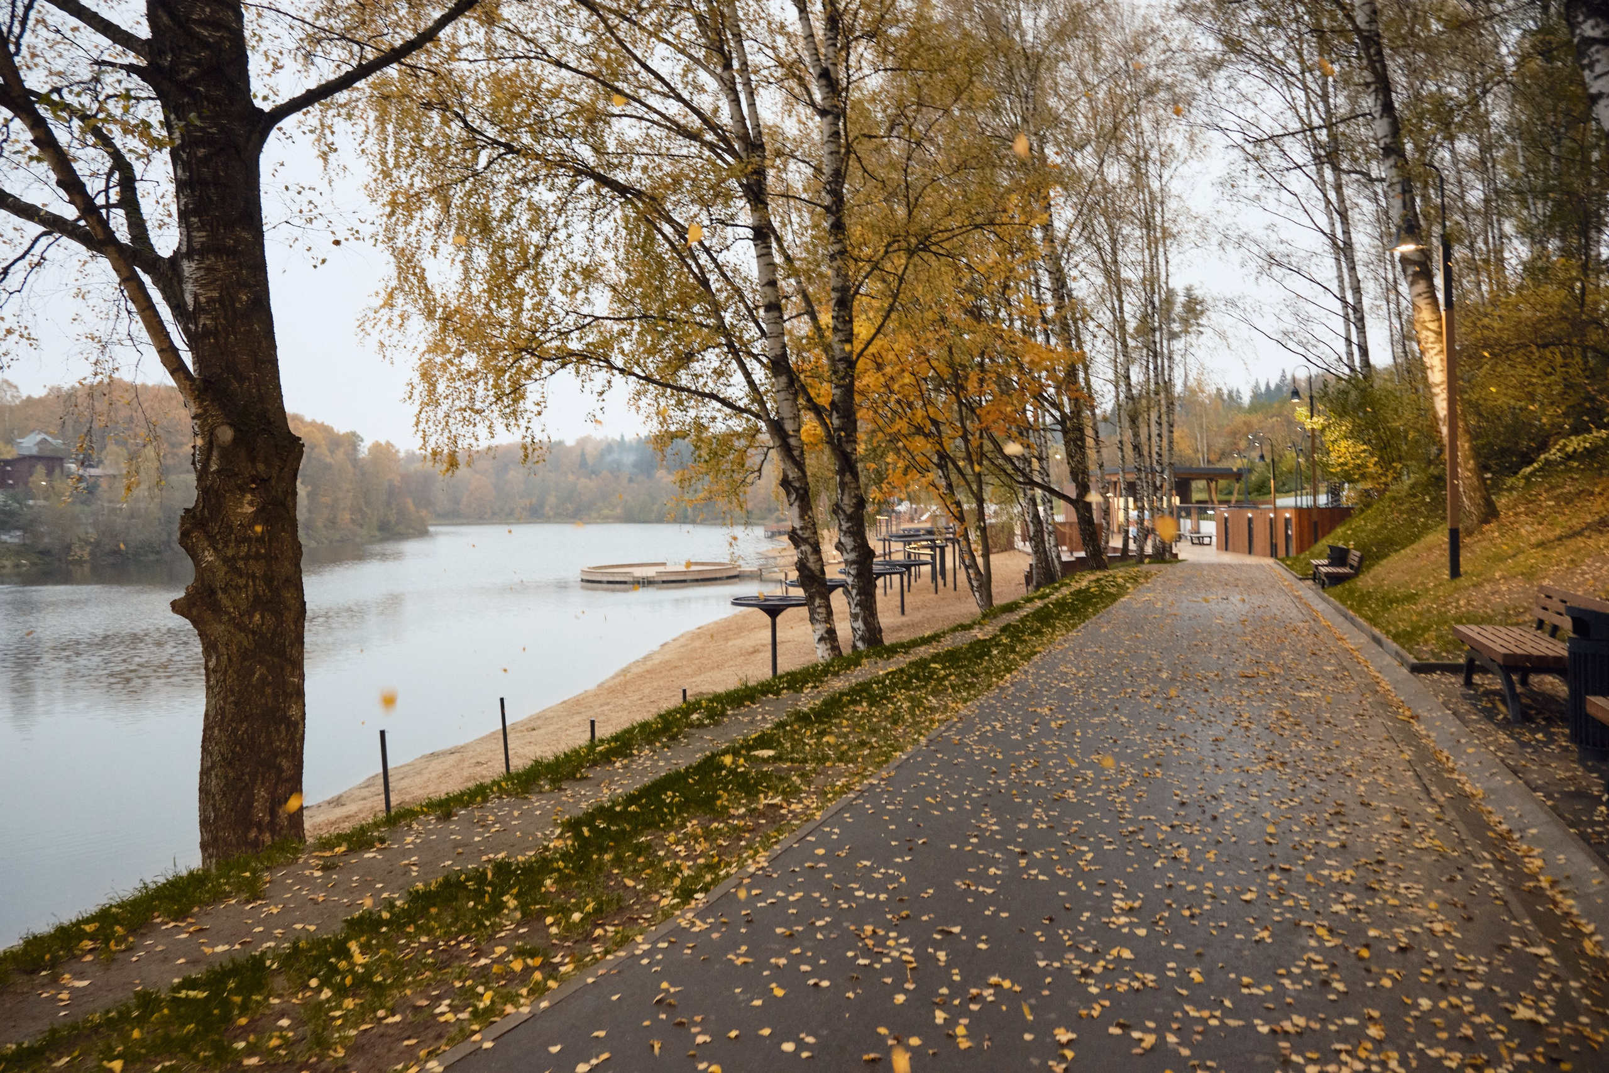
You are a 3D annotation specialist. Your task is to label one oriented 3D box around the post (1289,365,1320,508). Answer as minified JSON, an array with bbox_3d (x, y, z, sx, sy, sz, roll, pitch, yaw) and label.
[{"bbox_3d":[12.417,-2.036,26.620,0.590,4.366,0.340,-1,2,22],"label":"post"}]

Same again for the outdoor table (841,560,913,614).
[{"bbox_3d":[1.930,1.519,29.980,1.934,1.285,1.934,-2,2,0],"label":"outdoor table"}]

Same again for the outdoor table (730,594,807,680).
[{"bbox_3d":[-0.624,2.069,21.475,1.714,1.629,1.714,-2,2,0],"label":"outdoor table"}]

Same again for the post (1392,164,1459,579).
[{"bbox_3d":[6.761,-1.755,11.618,0.590,4.434,0.360,-1,2,22],"label":"post"}]

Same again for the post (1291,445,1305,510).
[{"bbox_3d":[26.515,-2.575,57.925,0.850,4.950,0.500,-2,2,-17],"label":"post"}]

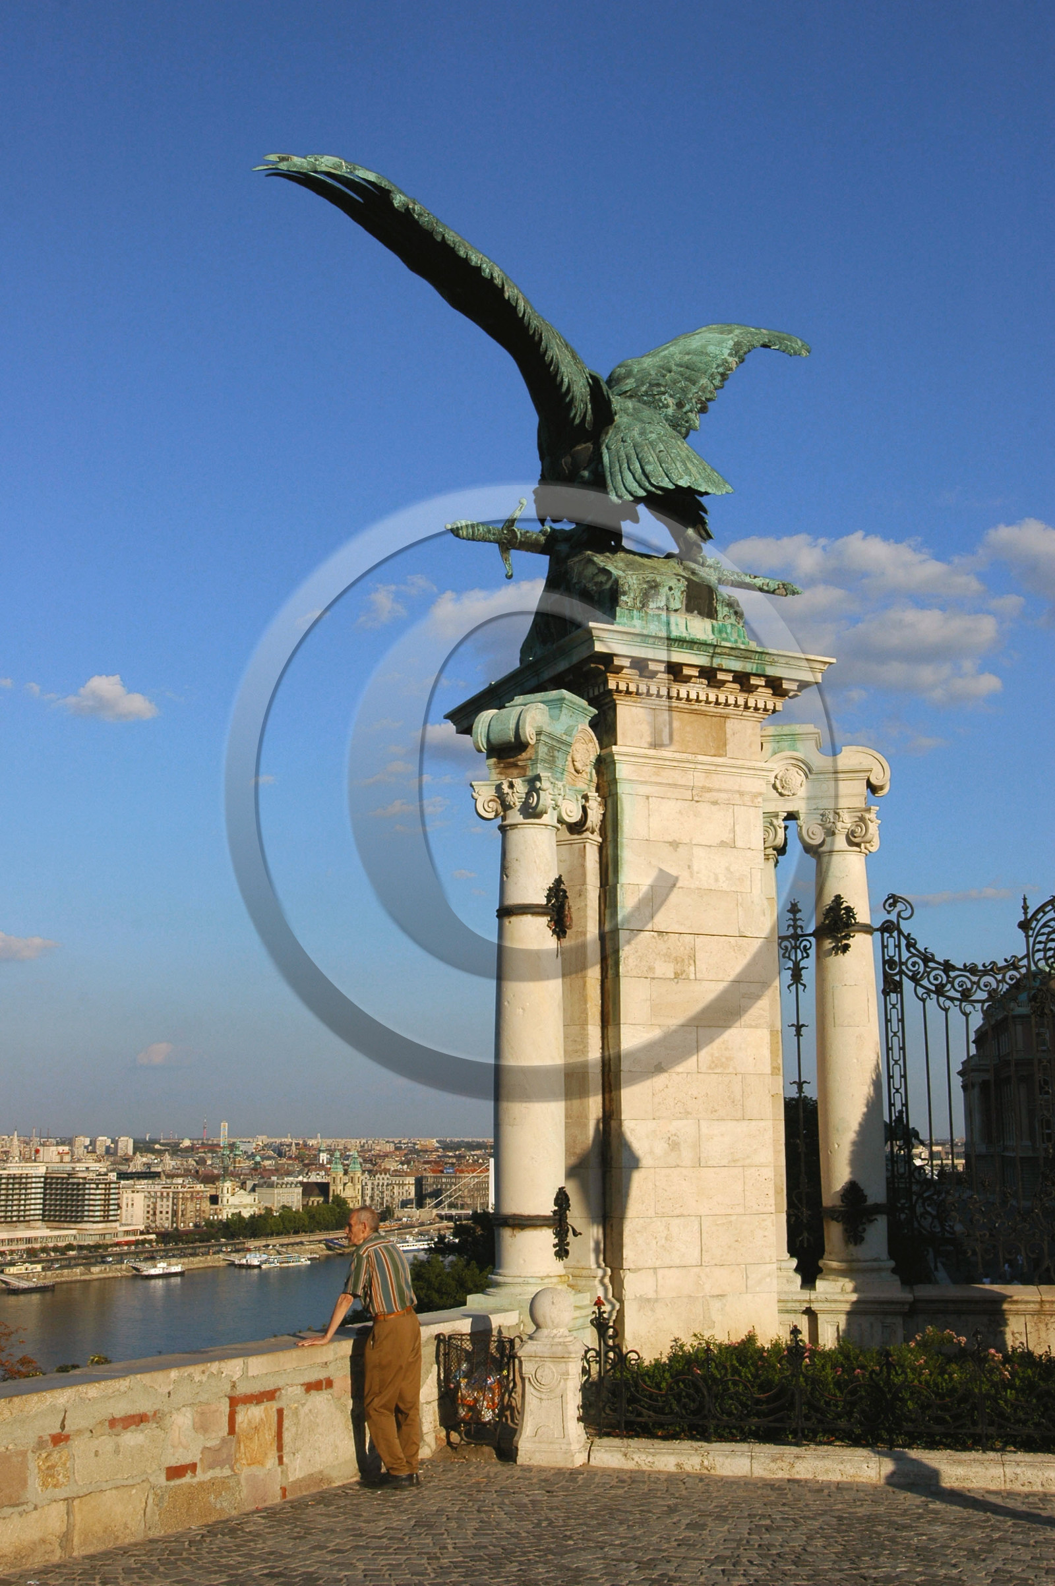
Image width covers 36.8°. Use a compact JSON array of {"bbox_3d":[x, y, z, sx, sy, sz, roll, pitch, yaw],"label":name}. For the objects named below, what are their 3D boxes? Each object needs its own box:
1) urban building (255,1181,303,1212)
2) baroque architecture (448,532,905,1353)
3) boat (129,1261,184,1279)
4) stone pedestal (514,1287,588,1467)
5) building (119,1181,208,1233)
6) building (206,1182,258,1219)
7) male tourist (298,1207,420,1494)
[{"bbox_3d":[-149.592,246.572,947.937,18.000,26.500,27.000,-6,-14,27],"label":"urban building"},{"bbox_3d":[0.927,1.597,13.970,3.900,6.700,3.200,6,-13,-25],"label":"baroque architecture"},{"bbox_3d":[-159.264,205.364,681.359,6.500,6.800,29.000,-7,-14,29],"label":"boat"},{"bbox_3d":[0.178,3.810,10.427,0.410,1.080,0.410,-2,-13,12],"label":"stone pedestal"},{"bbox_3d":[-189.274,219.221,826.645,20.000,28.000,43.000,-7,-15,32],"label":"building"},{"bbox_3d":[-169.528,239.300,915.017,17.000,26.500,27.000,-6,-14,27],"label":"building"},{"bbox_3d":[-0.998,3.398,9.836,0.670,1.620,0.500,-7,-14,29],"label":"male tourist"}]

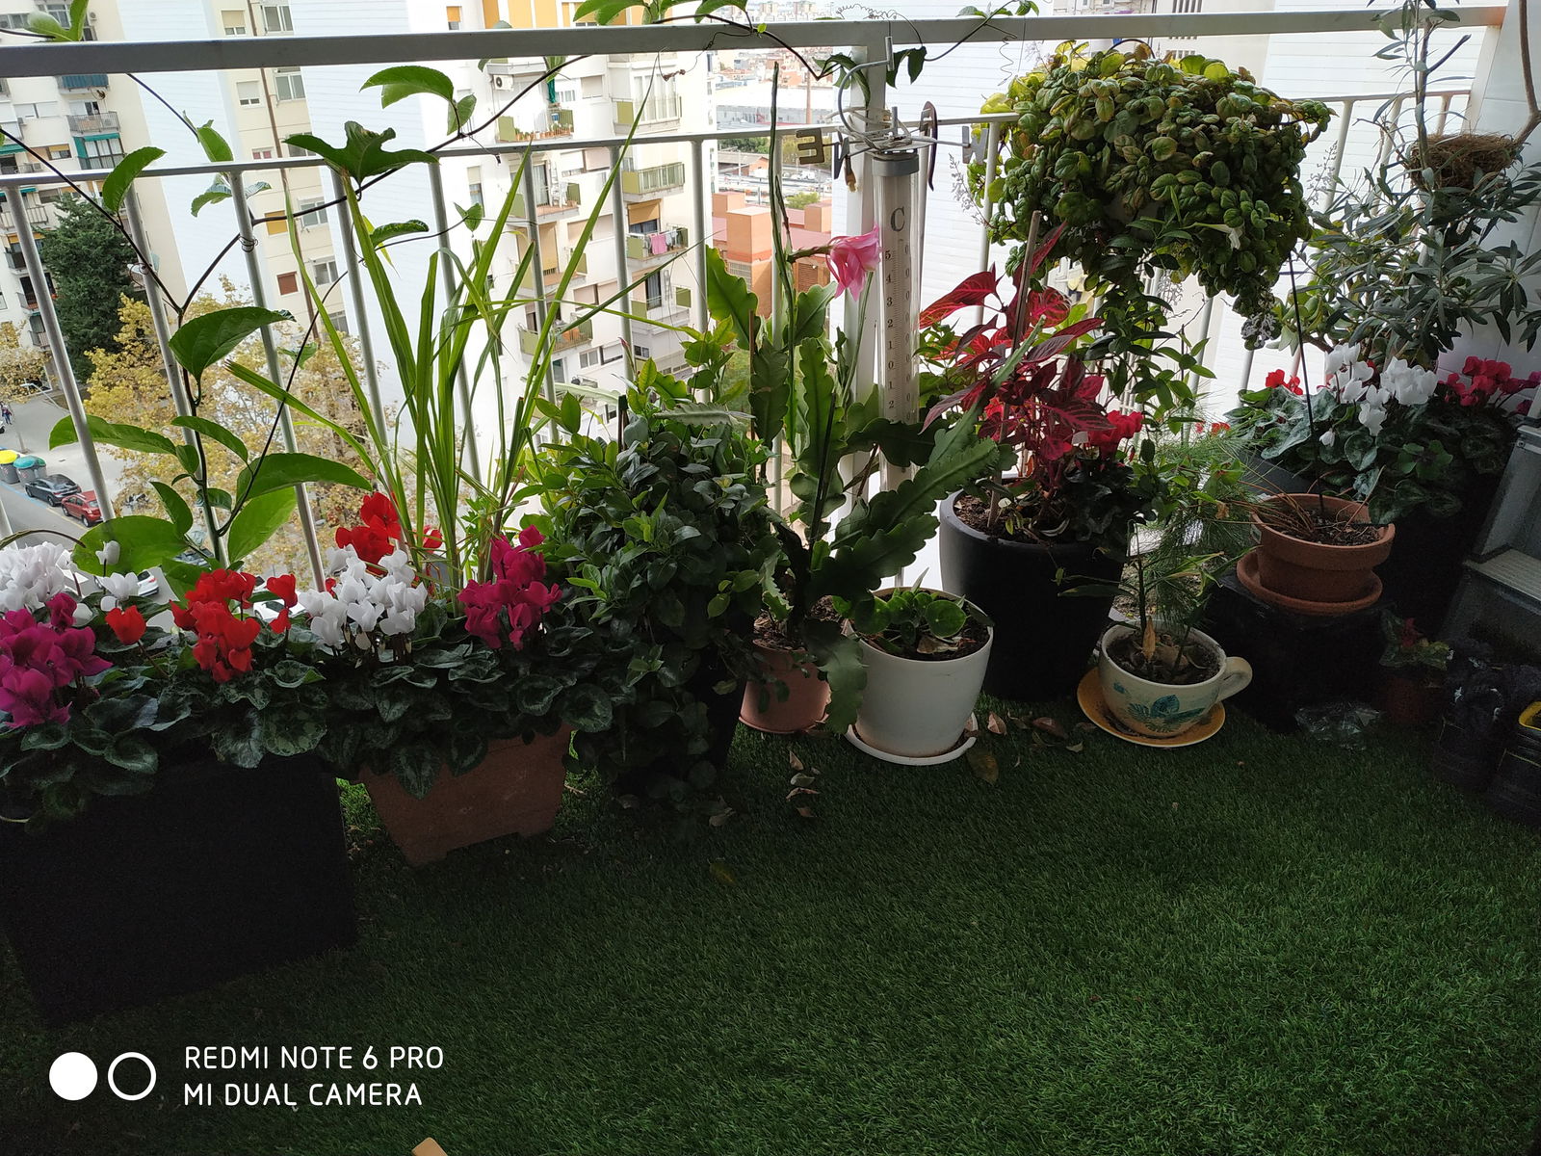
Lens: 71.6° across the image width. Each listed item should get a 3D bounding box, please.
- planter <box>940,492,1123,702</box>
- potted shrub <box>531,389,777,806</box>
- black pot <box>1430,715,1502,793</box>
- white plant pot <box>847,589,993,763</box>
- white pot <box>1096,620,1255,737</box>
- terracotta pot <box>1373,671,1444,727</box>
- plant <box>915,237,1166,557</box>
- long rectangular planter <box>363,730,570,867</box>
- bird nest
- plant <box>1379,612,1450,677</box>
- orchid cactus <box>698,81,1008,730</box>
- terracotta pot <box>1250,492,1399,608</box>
[{"bbox_3d":[0.447,0.022,1.891,0.308,0.305,0.308,-1,27,0],"label":"planter"},{"bbox_3d":[-0.148,0.030,1.563,0.335,0.600,0.330,-1,28,0],"label":"potted shrub"},{"bbox_3d":[1.059,0.267,1.630,0.094,0.090,0.094,19,34,34],"label":"black pot"},{"bbox_3d":[0.229,0.156,1.716,0.230,0.198,0.230,4,29,8],"label":"white plant pot"},{"bbox_3d":[0.659,0.176,1.745,0.233,0.122,0.196,0,29,2],"label":"white pot"},{"bbox_3d":[1.058,0.181,1.779,0.105,0.098,0.105,18,34,31],"label":"terracotta pot"},{"bbox_3d":[0.429,-0.287,1.701,0.370,0.510,0.340,6,28,13],"label":"plant"},{"bbox_3d":[-0.442,0.253,1.557,0.300,0.220,0.250,-12,30,-19],"label":"long rectangular planter"},{"bbox_3d":[1.180,-0.712,1.819,0.165,0.078,0.165,-11,29,-19],"label":"bird nest"},{"bbox_3d":[1.065,0.115,1.764,0.105,0.085,0.090,17,32,31],"label":"plant"},{"bbox_3d":[0.117,-0.223,1.598,0.420,0.970,0.360,1,27,4],"label":"orchid cactus"},{"bbox_3d":[0.887,-0.045,1.744,0.208,0.105,0.208,-1,27,0],"label":"terracotta pot"}]

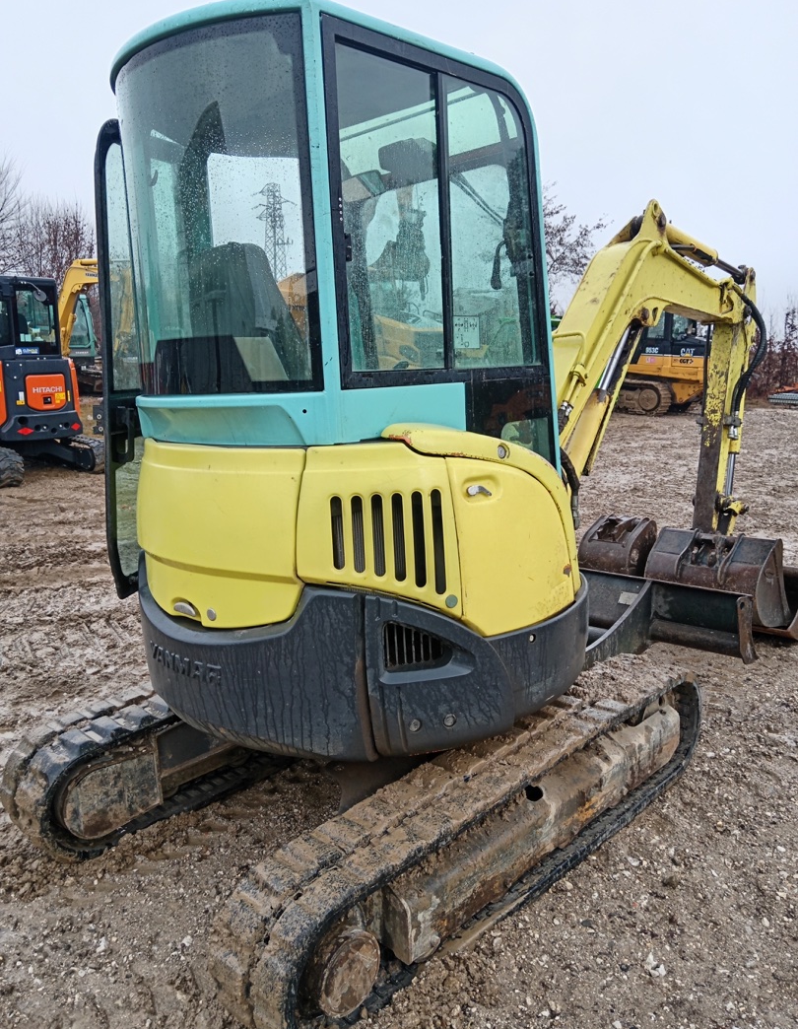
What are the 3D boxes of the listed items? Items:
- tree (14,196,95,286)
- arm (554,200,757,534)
[{"bbox_3d":[-11.988,-7.747,28.639,3.200,6.800,3.200,-6,13,-21],"label":"tree"},{"bbox_3d":[1.264,-0.570,4.050,0.323,1.798,1.919,10,17,42],"label":"arm"}]

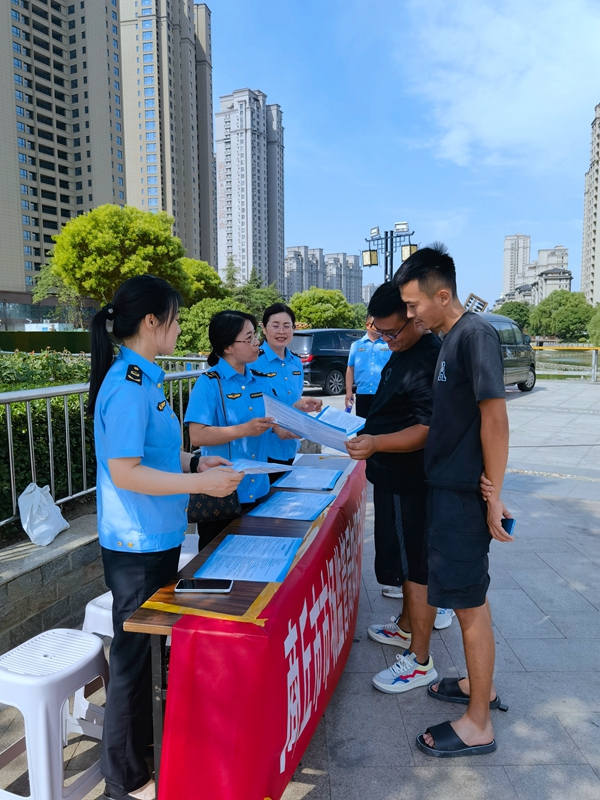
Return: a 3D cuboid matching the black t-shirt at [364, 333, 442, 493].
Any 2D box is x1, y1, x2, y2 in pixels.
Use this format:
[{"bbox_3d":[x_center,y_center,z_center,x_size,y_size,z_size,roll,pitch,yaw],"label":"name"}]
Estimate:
[{"bbox_3d":[0.477,0.048,2.600,0.340,0.650,0.480,-2,7,-14],"label":"black t-shirt"}]

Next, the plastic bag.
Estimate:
[{"bbox_3d":[-1.373,0.606,3.391,0.180,0.330,0.270,2,7,18],"label":"plastic bag"}]

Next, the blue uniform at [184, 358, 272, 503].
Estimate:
[{"bbox_3d":[-0.295,0.124,2.651,0.260,0.600,0.430,5,9,39],"label":"blue uniform"}]

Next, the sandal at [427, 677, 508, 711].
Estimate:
[{"bbox_3d":[0.679,1.178,2.536,0.290,0.085,0.115,2,7,19],"label":"sandal"}]

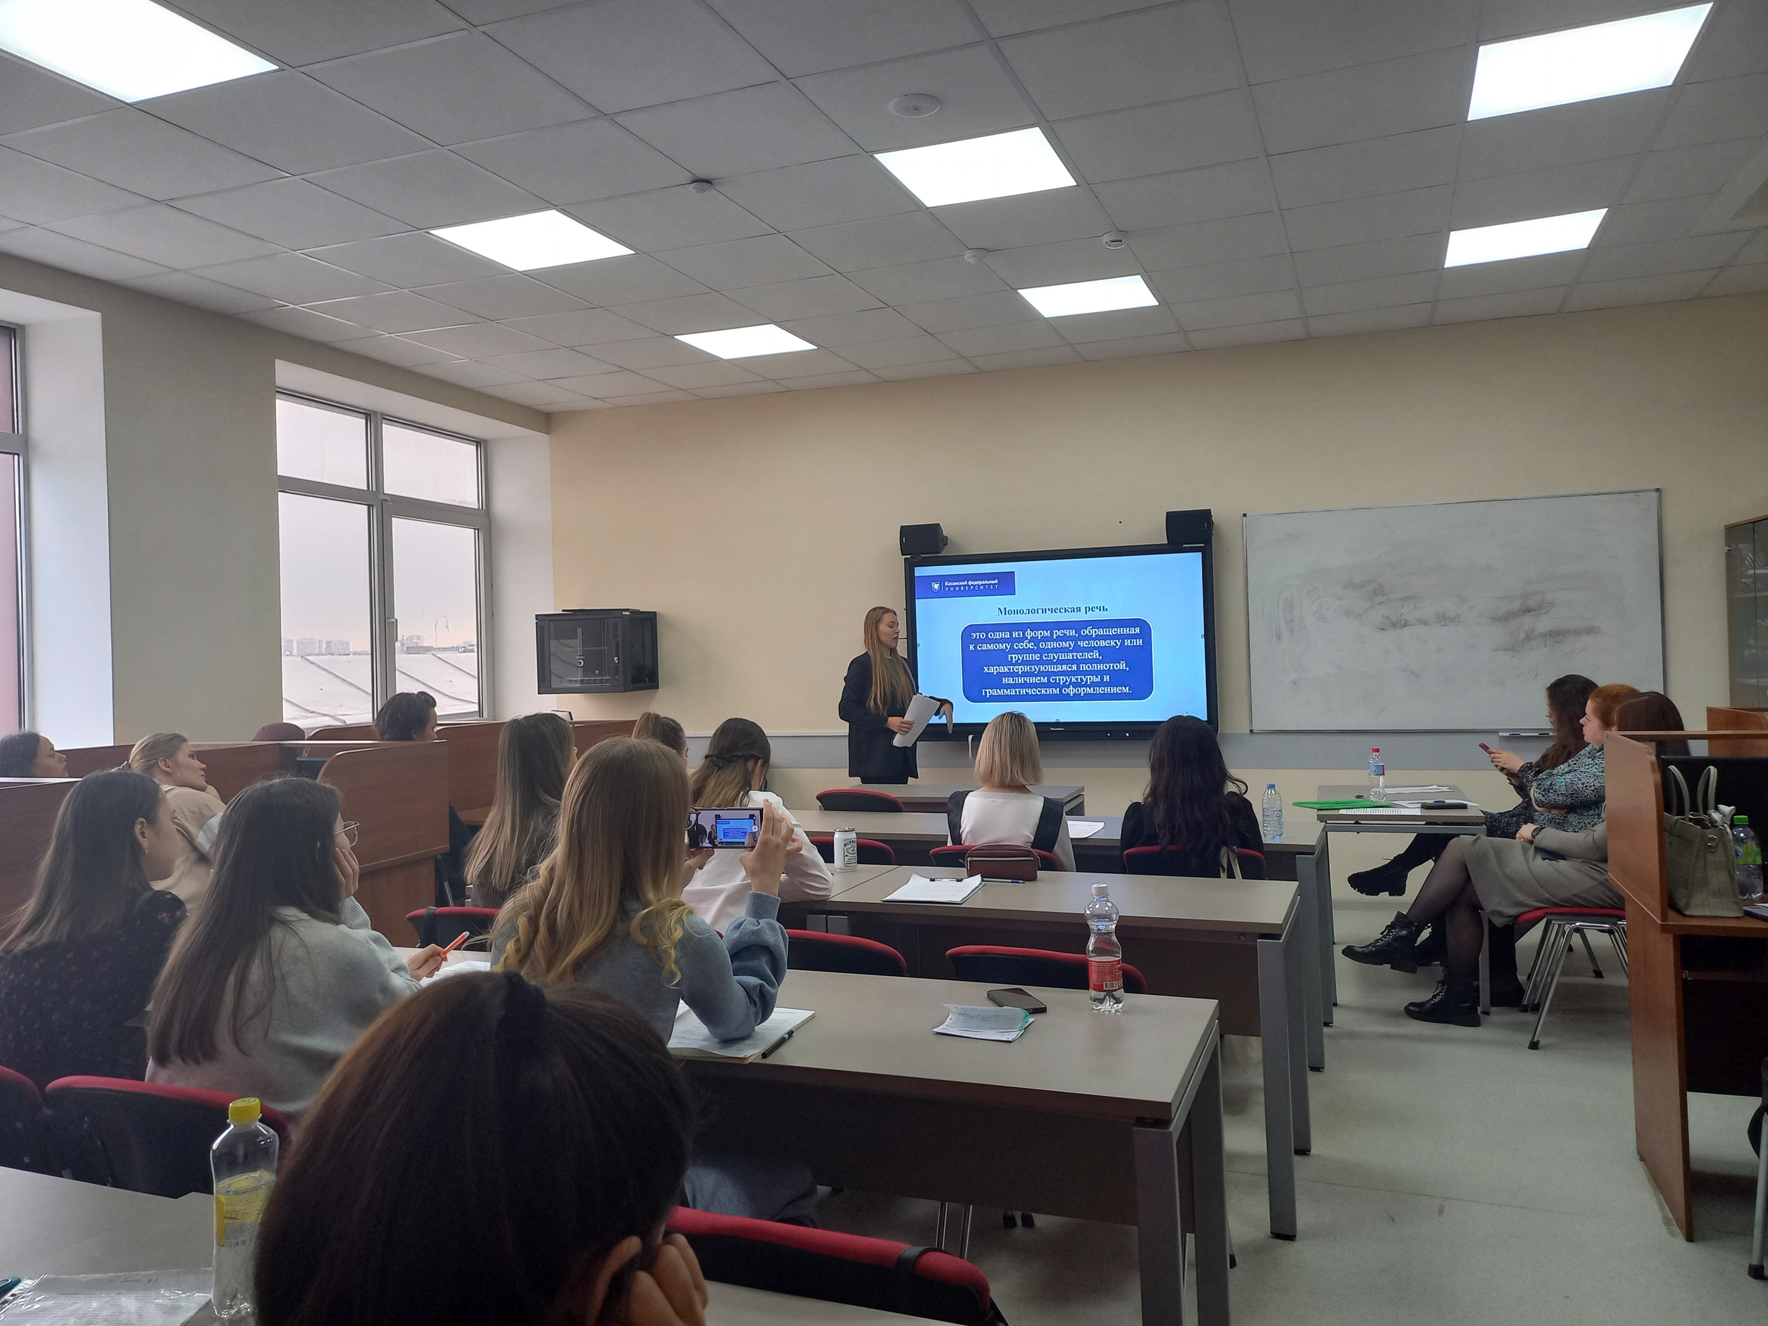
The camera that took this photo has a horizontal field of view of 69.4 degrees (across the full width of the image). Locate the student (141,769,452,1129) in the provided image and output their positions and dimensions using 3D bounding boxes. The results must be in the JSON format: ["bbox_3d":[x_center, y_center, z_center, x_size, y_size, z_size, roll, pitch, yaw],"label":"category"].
[{"bbox_3d":[-0.936,0.819,2.323,0.520,1.260,0.800,-2,1,30],"label":"student"}]

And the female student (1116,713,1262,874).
[{"bbox_3d":[1.075,0.775,4.371,0.470,1.215,0.720,-2,0,21],"label":"female student"}]

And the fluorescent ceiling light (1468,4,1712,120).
[{"bbox_3d":[1.970,-1.700,3.628,0.600,0.050,0.600,-2,0,22],"label":"fluorescent ceiling light"}]

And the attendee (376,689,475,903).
[{"bbox_3d":[-1.868,0.780,5.282,0.500,1.340,0.750,-1,1,44],"label":"attendee"}]

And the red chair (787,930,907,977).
[{"bbox_3d":[-0.055,1.016,3.131,0.480,0.810,0.550,-2,0,21],"label":"red chair"}]

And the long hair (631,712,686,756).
[{"bbox_3d":[-0.855,0.328,4.875,0.230,0.300,0.200,-2,1,-43],"label":"long hair"}]

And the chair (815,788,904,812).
[{"bbox_3d":[-0.017,0.994,6.122,0.520,0.820,0.560,-2,0,21],"label":"chair"}]

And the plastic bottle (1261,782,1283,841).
[{"bbox_3d":[1.363,0.520,4.487,0.068,0.205,0.068,-2,0,21],"label":"plastic bottle"}]

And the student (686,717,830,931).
[{"bbox_3d":[-0.374,0.800,3.521,0.470,1.260,0.740,-2,0,24],"label":"student"}]

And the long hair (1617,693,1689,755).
[{"bbox_3d":[2.680,0.285,4.456,0.260,0.420,0.220,-2,0,22],"label":"long hair"}]

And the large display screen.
[{"bbox_3d":[0.999,-0.103,7.383,1.764,1.086,0.090,-2,0,18],"label":"large display screen"}]

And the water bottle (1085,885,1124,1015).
[{"bbox_3d":[0.417,0.535,2.423,0.066,0.234,0.066,-2,0,21],"label":"water bottle"}]

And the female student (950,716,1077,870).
[{"bbox_3d":[0.515,0.780,4.547,0.470,1.235,0.720,-2,0,21],"label":"female student"}]

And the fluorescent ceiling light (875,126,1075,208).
[{"bbox_3d":[0.328,-1.706,4.329,0.590,0.050,0.590,-2,0,21],"label":"fluorescent ceiling light"}]

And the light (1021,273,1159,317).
[{"bbox_3d":[0.978,-1.720,6.003,0.580,0.040,0.580,-2,0,21],"label":"light"}]

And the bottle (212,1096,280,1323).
[{"bbox_3d":[-0.689,0.577,1.371,0.066,0.224,0.066,-2,0,21],"label":"bottle"}]

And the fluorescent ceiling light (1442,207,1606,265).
[{"bbox_3d":[2.658,-1.783,5.351,0.590,0.050,0.590,-2,0,21],"label":"fluorescent ceiling light"}]

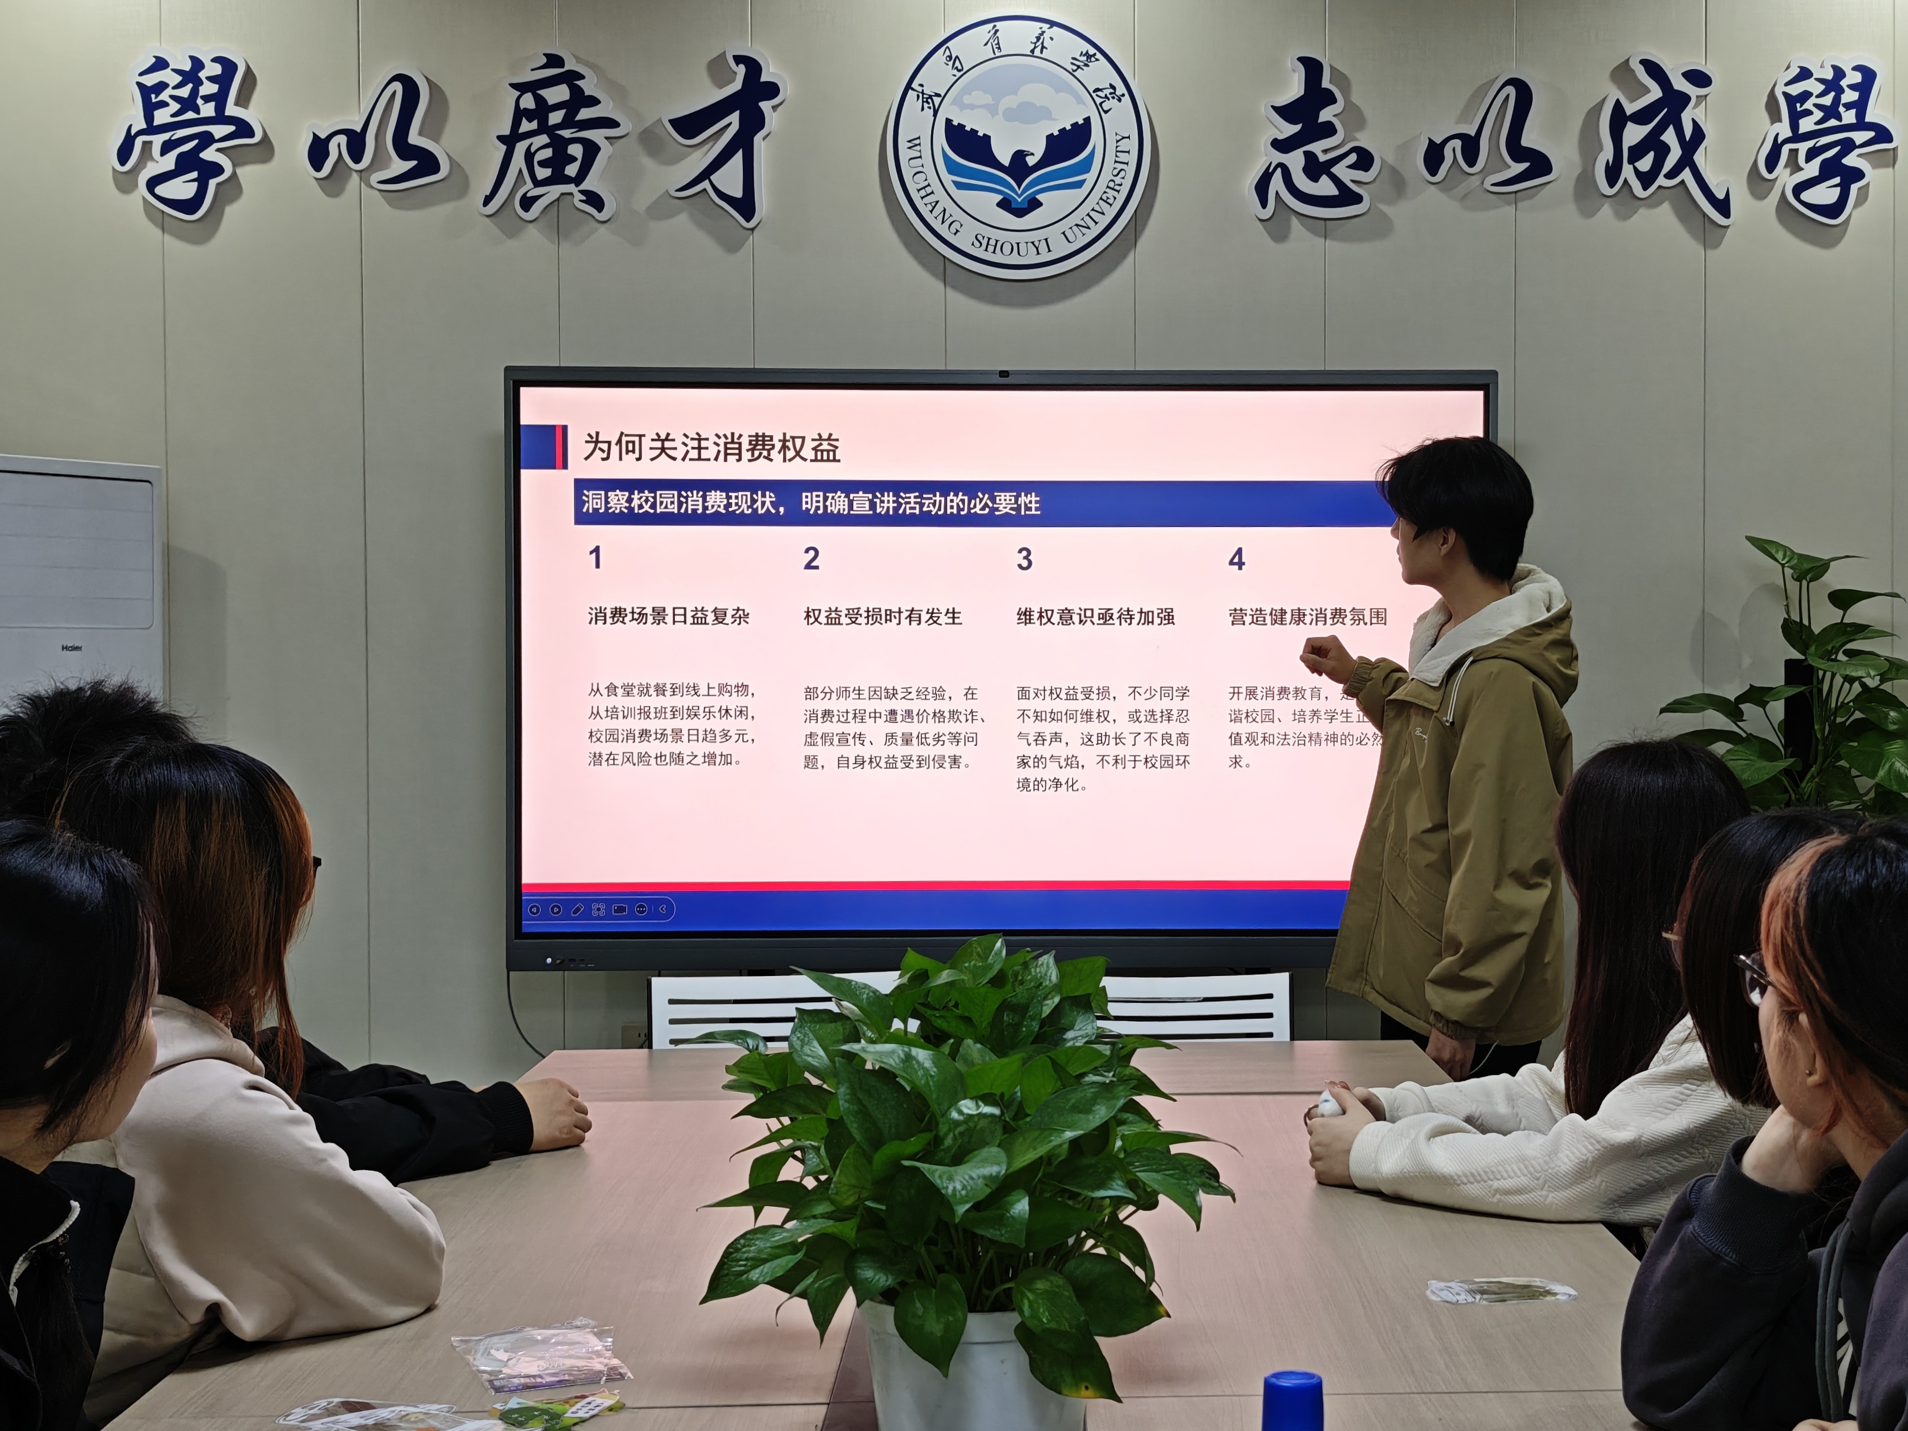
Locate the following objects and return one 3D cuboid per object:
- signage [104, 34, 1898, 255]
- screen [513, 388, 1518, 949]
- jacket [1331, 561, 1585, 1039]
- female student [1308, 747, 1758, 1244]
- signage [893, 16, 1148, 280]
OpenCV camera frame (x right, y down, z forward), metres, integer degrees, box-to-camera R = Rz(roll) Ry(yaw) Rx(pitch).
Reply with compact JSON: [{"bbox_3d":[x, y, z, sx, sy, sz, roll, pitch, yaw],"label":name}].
[{"bbox_3d":[0.111,-1.139,5.047,3.540,0.370,0.040,0,1,-1],"label":"signage"},{"bbox_3d":[0.095,-0.093,5.042,1.950,1.180,0.090,0,1,-1],"label":"screen"},{"bbox_3d":[0.865,0.157,4.400,0.400,0.810,0.500,0,1,-18],"label":"jacket"},{"bbox_3d":[0.770,0.660,2.935,0.720,1.260,0.520,1,2,26],"label":"female student"},{"bbox_3d":[0.128,-1.125,5.048,0.525,0.525,0.040,0,1,-1],"label":"signage"}]

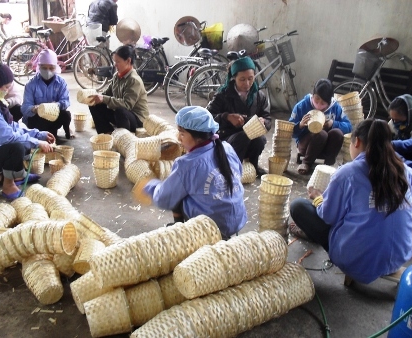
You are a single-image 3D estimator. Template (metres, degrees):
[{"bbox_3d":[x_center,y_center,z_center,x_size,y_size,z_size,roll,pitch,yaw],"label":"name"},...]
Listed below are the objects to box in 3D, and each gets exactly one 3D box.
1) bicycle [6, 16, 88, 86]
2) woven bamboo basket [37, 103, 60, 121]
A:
[{"bbox_3d":[-2.171,-1.654,6.708,1.650,1.030,0.550,6,20,6],"label":"bicycle"},{"bbox_3d":[-1.485,-0.534,4.300,0.165,0.175,0.175,3,14,-45],"label":"woven bamboo basket"}]

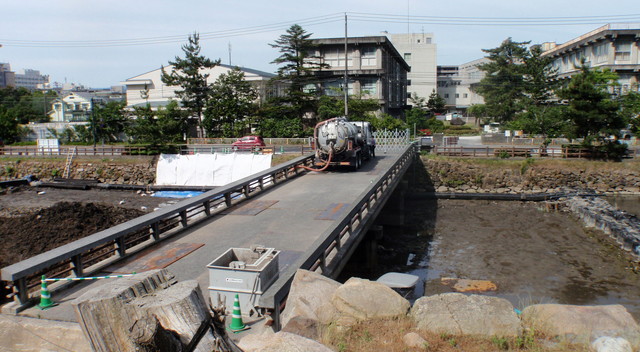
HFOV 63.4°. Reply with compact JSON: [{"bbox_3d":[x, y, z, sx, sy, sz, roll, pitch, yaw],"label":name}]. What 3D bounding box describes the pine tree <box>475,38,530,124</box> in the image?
[{"bbox_3d":[26.472,-13.384,76.067,8.000,13.246,8.000,0,9,0],"label":"pine tree"}]

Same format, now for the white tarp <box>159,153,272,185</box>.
[{"bbox_3d":[-9.170,-0.565,45.000,10.100,2.600,1.200,0,9,0],"label":"white tarp"}]

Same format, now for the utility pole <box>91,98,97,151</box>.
[{"bbox_3d":[-21.911,-4.898,50.422,0.200,5.242,0.200,0,9,0],"label":"utility pole"}]

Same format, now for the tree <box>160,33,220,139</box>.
[{"bbox_3d":[-14.727,-10.181,60.008,6.800,12.510,6.500,0,9,0],"label":"tree"}]

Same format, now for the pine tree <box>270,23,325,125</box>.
[{"bbox_3d":[-2.690,-10.908,61.086,6.800,13.477,6.800,0,9,0],"label":"pine tree"}]

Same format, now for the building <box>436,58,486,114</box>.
[{"bbox_3d":[35.480,-22.005,128.000,14.000,12.800,14.000,2,9,12],"label":"building"}]

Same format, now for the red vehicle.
[{"bbox_3d":[-7.286,-3.322,51.879,3.600,1.500,1.670,0,9,2],"label":"red vehicle"}]

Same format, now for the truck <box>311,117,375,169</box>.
[{"bbox_3d":[1.913,-2.443,35.936,2.490,3.050,7.800,2,10,15],"label":"truck"}]

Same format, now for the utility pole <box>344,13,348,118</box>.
[{"bbox_3d":[2.954,-10.883,58.153,0.320,14.315,0.320,0,9,0],"label":"utility pole"}]

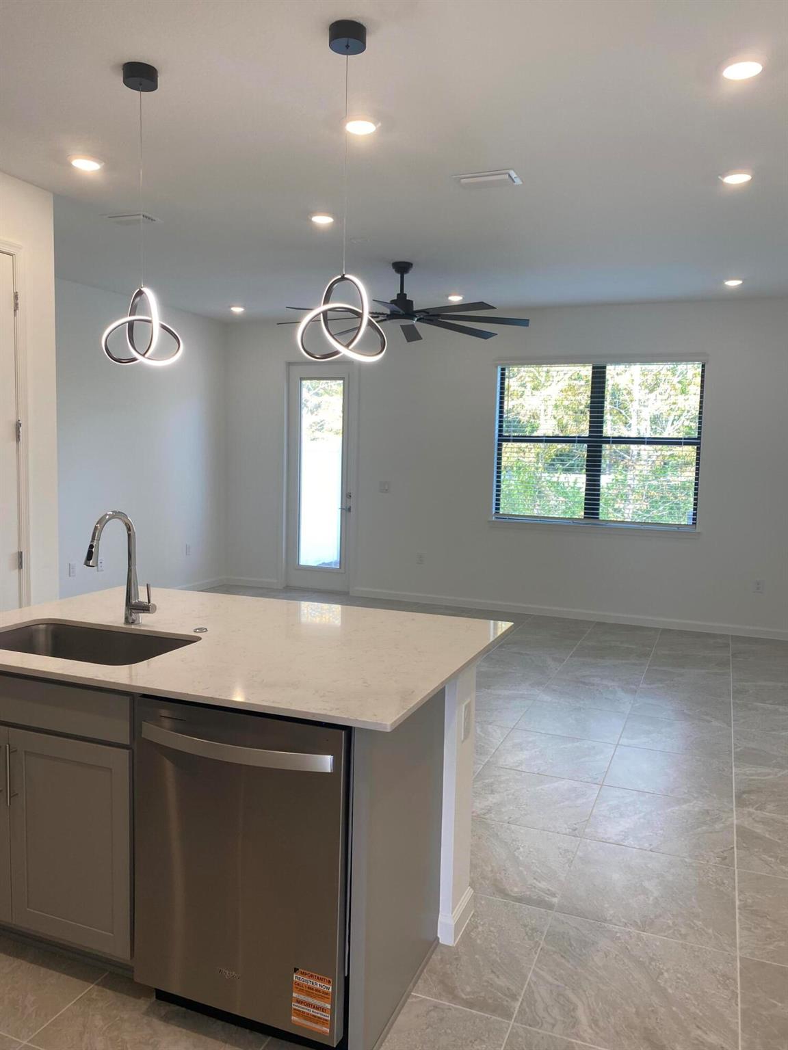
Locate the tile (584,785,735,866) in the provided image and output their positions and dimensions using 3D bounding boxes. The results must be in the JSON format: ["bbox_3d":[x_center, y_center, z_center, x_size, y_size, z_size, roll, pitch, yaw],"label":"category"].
[{"bbox_3d":[1.132,1.265,3.343,0.561,0.012,0.561,3,5,22],"label":"tile"}]

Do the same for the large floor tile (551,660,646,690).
[{"bbox_3d":[1.465,1.052,5.593,0.560,0.010,0.560,3,6,22],"label":"large floor tile"}]

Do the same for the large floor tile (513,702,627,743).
[{"bbox_3d":[1.044,1.151,4.609,0.561,0.012,0.561,3,5,22],"label":"large floor tile"}]

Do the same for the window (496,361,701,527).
[{"bbox_3d":[1.857,-0.743,7.313,1.856,1.483,0.100,3,6,22],"label":"window"}]

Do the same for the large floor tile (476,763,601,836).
[{"bbox_3d":[0.599,1.219,3.517,0.560,0.010,0.560,3,6,22],"label":"large floor tile"}]

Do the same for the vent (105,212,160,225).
[{"bbox_3d":[-1.553,-1.814,4.672,0.280,0.025,0.190,3,5,22],"label":"vent"}]

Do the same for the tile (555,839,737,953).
[{"bbox_3d":[0.913,1.308,2.818,0.561,0.012,0.561,3,5,22],"label":"tile"}]

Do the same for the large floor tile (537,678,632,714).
[{"bbox_3d":[1.249,1.094,5.074,0.560,0.010,0.560,3,6,22],"label":"large floor tile"}]

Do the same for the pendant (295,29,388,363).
[{"bbox_3d":[-0.159,-1.087,2.627,0.300,1.069,0.230,1,5,-4],"label":"pendant"}]

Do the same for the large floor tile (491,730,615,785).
[{"bbox_3d":[0.816,1.177,4.036,0.560,0.010,0.560,3,6,22],"label":"large floor tile"}]

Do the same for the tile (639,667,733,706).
[{"bbox_3d":[1.986,1.083,5.379,0.560,0.010,0.560,3,6,22],"label":"tile"}]

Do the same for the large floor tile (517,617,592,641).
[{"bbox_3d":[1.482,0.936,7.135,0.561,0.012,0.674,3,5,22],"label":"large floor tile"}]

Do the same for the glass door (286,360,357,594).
[{"bbox_3d":[-0.801,-0.497,8.460,0.801,2.400,0.050,3,6,22],"label":"glass door"}]

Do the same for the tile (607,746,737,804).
[{"bbox_3d":[1.351,1.222,3.867,0.561,0.012,0.561,3,5,22],"label":"tile"}]

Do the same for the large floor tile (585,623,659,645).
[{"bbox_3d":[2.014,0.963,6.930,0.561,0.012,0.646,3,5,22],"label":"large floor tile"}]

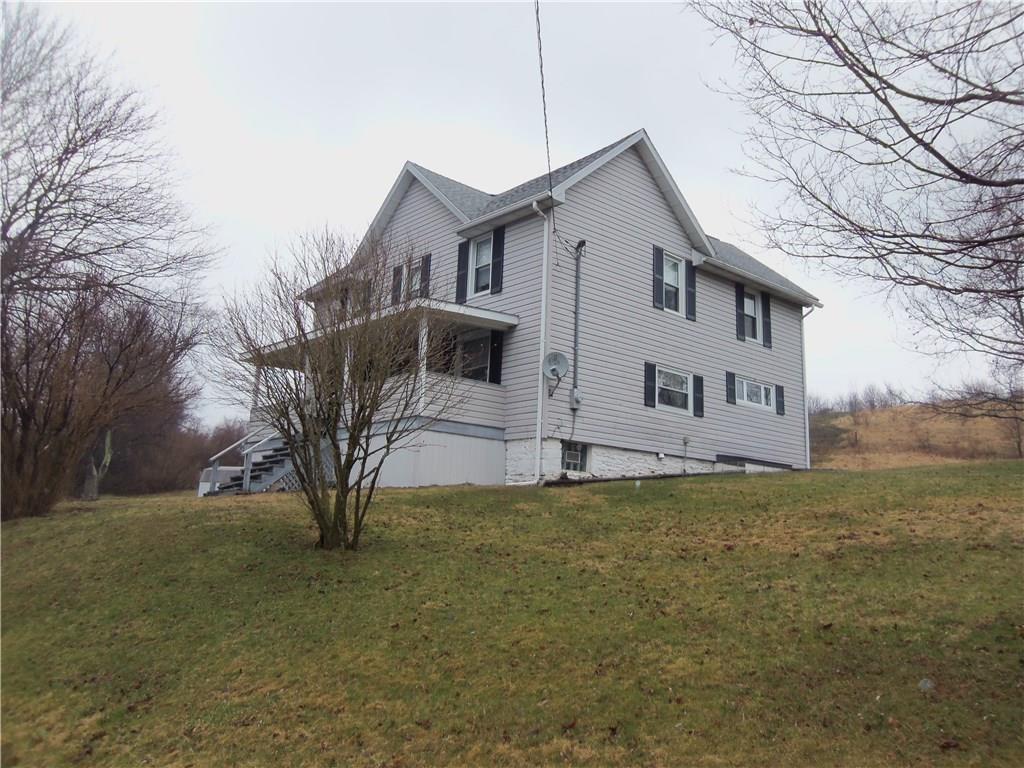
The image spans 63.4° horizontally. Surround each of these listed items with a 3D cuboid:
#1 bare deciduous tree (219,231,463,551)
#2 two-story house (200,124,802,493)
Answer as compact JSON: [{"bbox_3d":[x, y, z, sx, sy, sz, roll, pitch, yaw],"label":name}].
[{"bbox_3d":[-2.047,-0.010,10.086,2.850,3.900,2.800,3,-10,0],"label":"bare deciduous tree"},{"bbox_3d":[-0.308,-0.955,22.698,14.400,8.650,11.150,11,-13,-40],"label":"two-story house"}]

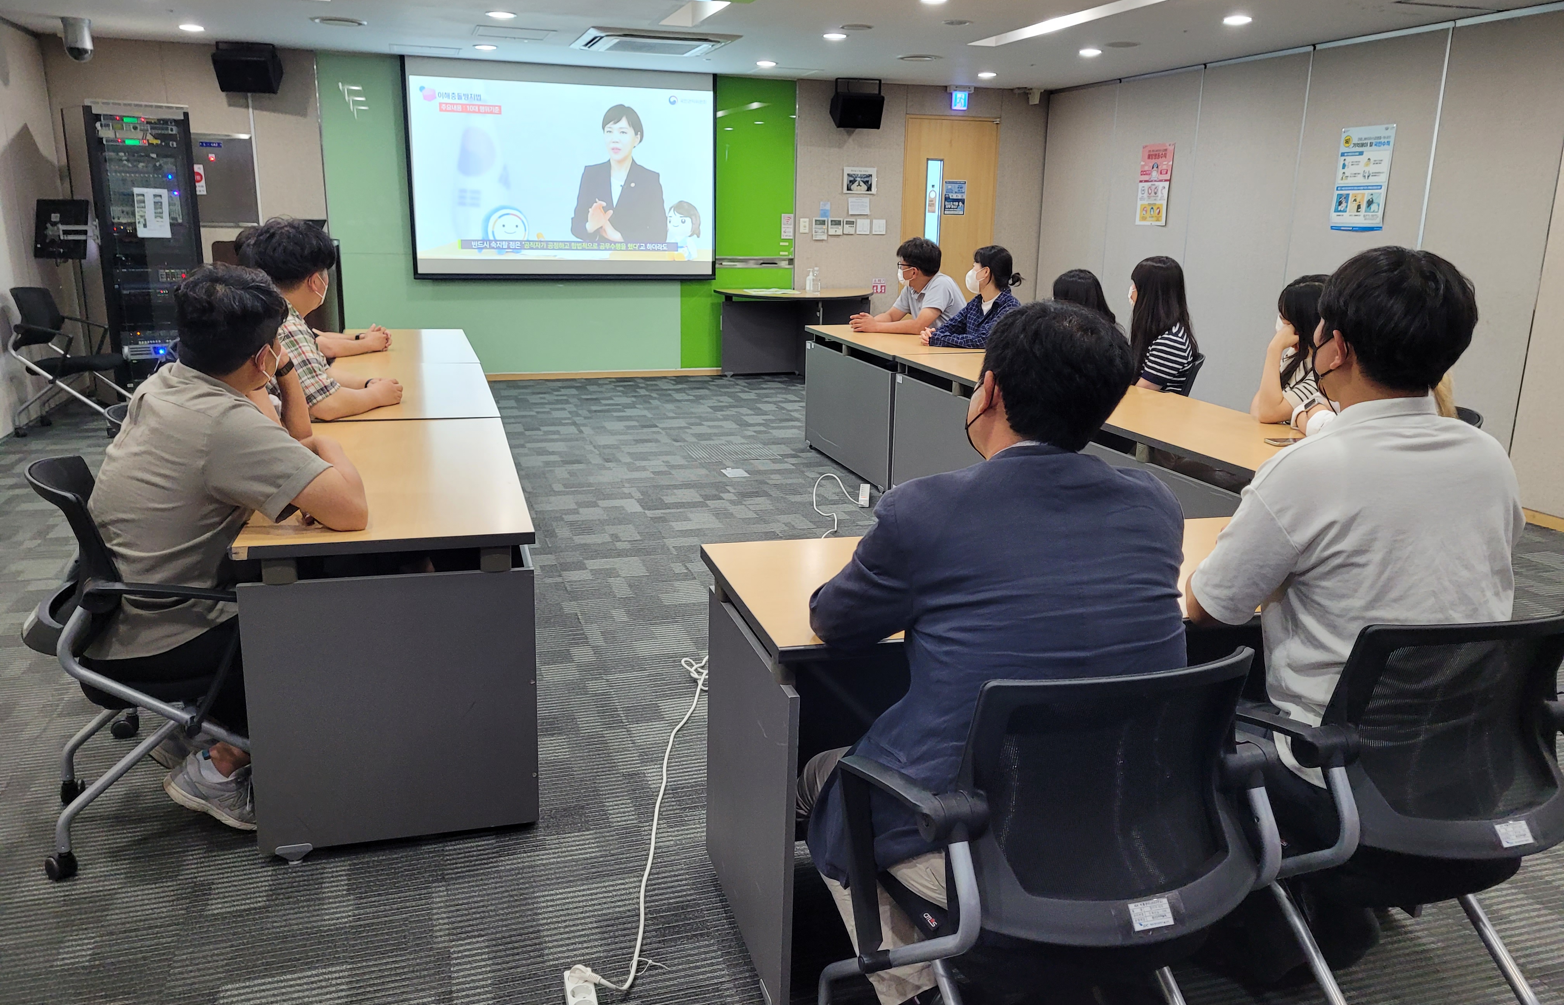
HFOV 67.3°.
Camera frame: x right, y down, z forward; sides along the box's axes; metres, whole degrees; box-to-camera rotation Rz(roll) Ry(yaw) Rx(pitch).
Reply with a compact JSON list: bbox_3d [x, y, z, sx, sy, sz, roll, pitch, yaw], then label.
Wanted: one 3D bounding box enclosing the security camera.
[{"bbox_3d":[-4.478,-2.926,7.455,0.158,0.250,0.158,14,18,41],"label":"security camera"}]

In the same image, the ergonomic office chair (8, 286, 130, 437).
[{"bbox_3d":[-4.323,-0.858,7.175,0.630,0.855,0.570,-1,14,-11],"label":"ergonomic office chair"}]

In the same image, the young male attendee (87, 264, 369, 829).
[{"bbox_3d":[-1.237,0.115,2.656,0.660,1.270,0.540,-7,16,-30],"label":"young male attendee"}]

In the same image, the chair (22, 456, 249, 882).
[{"bbox_3d":[-1.376,0.335,2.671,0.610,0.860,0.600,-4,15,-21],"label":"chair"}]

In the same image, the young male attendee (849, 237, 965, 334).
[{"bbox_3d":[0.800,-0.959,7.204,0.720,1.280,0.520,1,14,-1],"label":"young male attendee"}]

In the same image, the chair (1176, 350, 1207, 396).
[{"bbox_3d":[1.560,-0.290,5.468,0.620,0.855,0.570,0,14,-8],"label":"chair"}]

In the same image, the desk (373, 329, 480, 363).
[{"bbox_3d":[-1.894,-0.444,6.000,0.600,0.730,1.500,-3,14,-16],"label":"desk"}]

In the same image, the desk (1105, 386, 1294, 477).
[{"bbox_3d":[1.508,0.134,3.996,0.610,0.735,1.410,-3,15,-16],"label":"desk"}]

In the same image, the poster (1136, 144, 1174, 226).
[{"bbox_3d":[2.783,-2.376,8.797,0.020,0.594,0.420,-3,15,-16],"label":"poster"}]

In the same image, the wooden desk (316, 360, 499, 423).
[{"bbox_3d":[-1.415,-0.077,4.528,0.600,0.735,1.400,-3,15,-17],"label":"wooden desk"}]

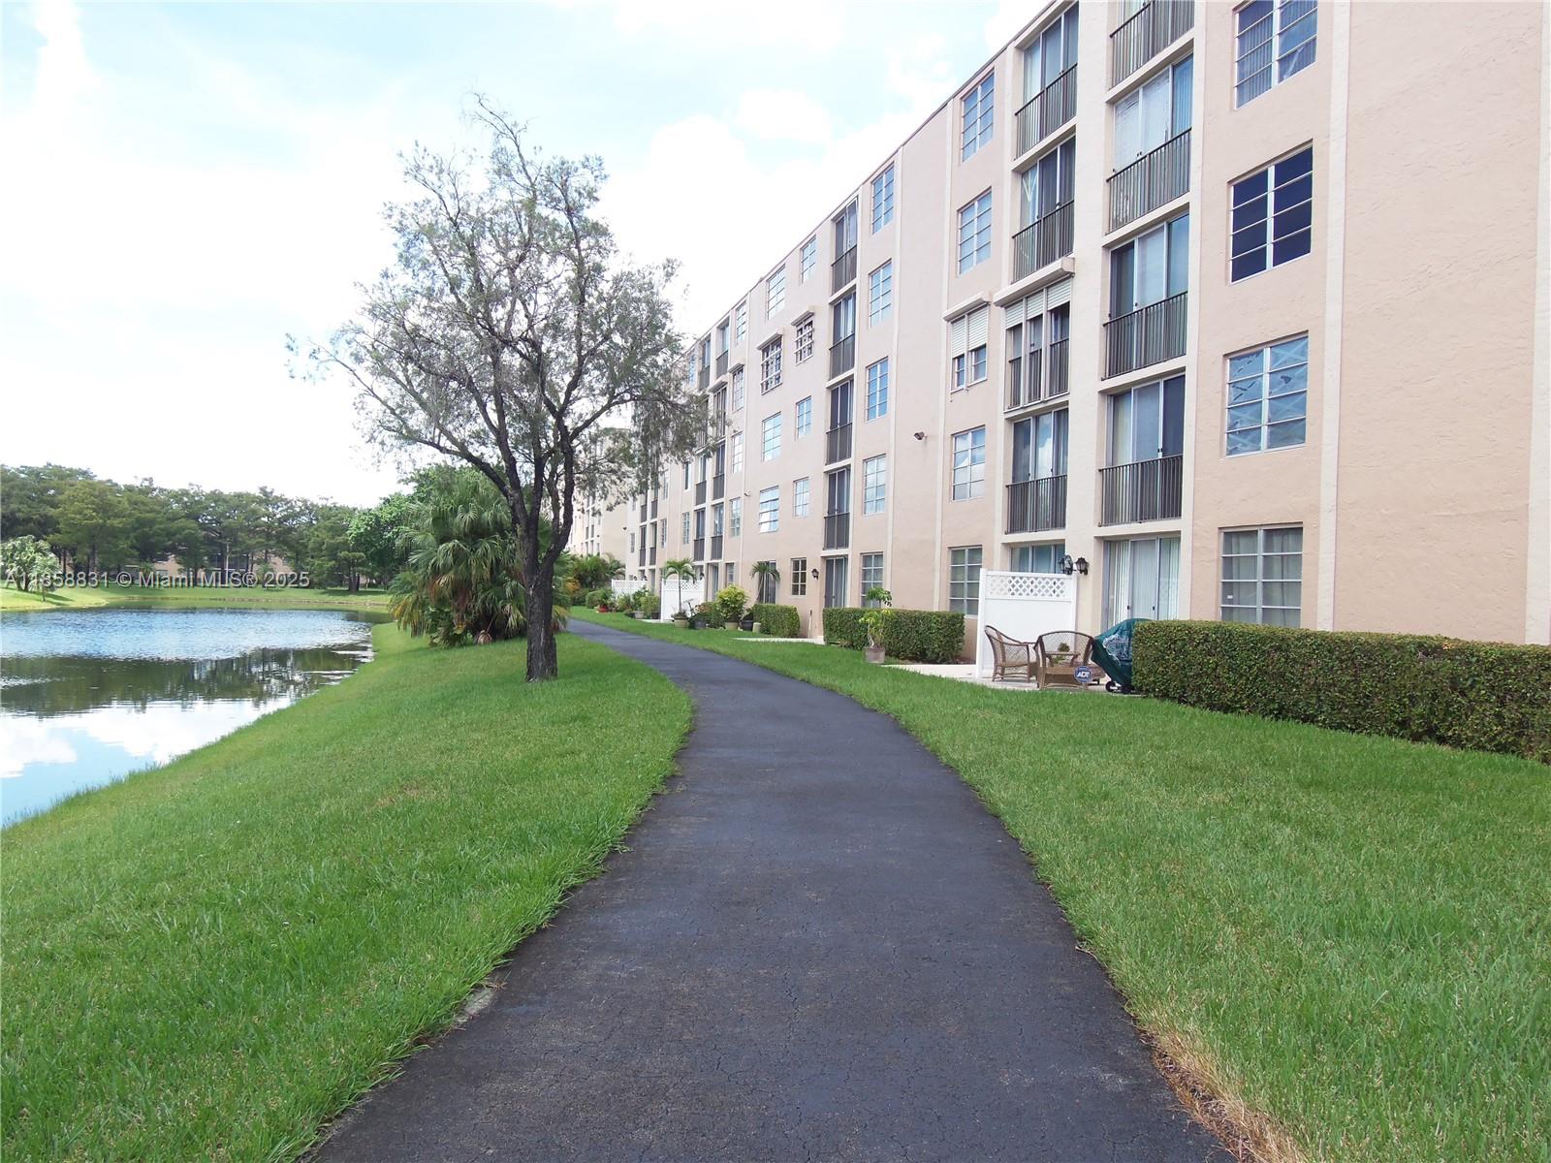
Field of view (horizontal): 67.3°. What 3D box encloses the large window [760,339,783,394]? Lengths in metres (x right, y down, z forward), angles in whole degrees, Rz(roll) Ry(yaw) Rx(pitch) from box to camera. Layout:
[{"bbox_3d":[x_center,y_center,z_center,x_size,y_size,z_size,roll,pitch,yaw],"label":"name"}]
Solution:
[{"bbox_3d":[-0.097,-7.981,43.188,0.180,1.604,2.327,2,-1,-16],"label":"large window"}]

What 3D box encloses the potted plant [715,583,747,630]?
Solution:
[{"bbox_3d":[-1.582,0.920,41.900,1.100,1.660,1.100,2,0,0],"label":"potted plant"}]

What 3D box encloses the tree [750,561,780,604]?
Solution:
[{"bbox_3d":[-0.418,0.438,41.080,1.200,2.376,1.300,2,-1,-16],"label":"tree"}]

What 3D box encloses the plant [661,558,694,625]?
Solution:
[{"bbox_3d":[-3.570,0.424,42.900,1.280,2.560,1.280,2,0,-16],"label":"plant"}]

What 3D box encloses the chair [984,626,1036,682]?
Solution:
[{"bbox_3d":[4.252,1.309,20.969,0.800,0.950,0.680,1,-1,19],"label":"chair"}]

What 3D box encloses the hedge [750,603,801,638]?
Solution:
[{"bbox_3d":[0.020,1.267,38.300,0.850,1.030,2.850,2,0,-16],"label":"hedge"}]

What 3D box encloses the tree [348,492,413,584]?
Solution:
[{"bbox_3d":[-33.233,-3.485,100.000,6.800,8.200,6.800,2,0,-18],"label":"tree"}]

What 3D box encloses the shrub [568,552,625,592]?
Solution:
[{"bbox_3d":[-13.670,-0.510,89.100,4.300,3.600,3.600,2,-1,-9],"label":"shrub"}]

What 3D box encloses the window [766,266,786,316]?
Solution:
[{"bbox_3d":[0.040,-10.110,40.870,0.120,1.450,2.200,2,0,-16],"label":"window"}]

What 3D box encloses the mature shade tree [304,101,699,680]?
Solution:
[{"bbox_3d":[-4.676,-3.252,19.849,6.683,9.850,6.237,2,-1,-13],"label":"mature shade tree"}]

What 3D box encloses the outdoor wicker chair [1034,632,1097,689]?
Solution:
[{"bbox_3d":[4.835,1.315,19.450,0.920,0.910,0.800,1,0,6],"label":"outdoor wicker chair"}]

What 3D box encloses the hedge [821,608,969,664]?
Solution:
[{"bbox_3d":[2.815,1.308,29.720,0.891,1.069,7.623,2,-1,-16],"label":"hedge"}]

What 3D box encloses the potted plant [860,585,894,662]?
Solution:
[{"bbox_3d":[2.119,0.921,24.600,0.680,1.640,0.680,2,0,0],"label":"potted plant"}]

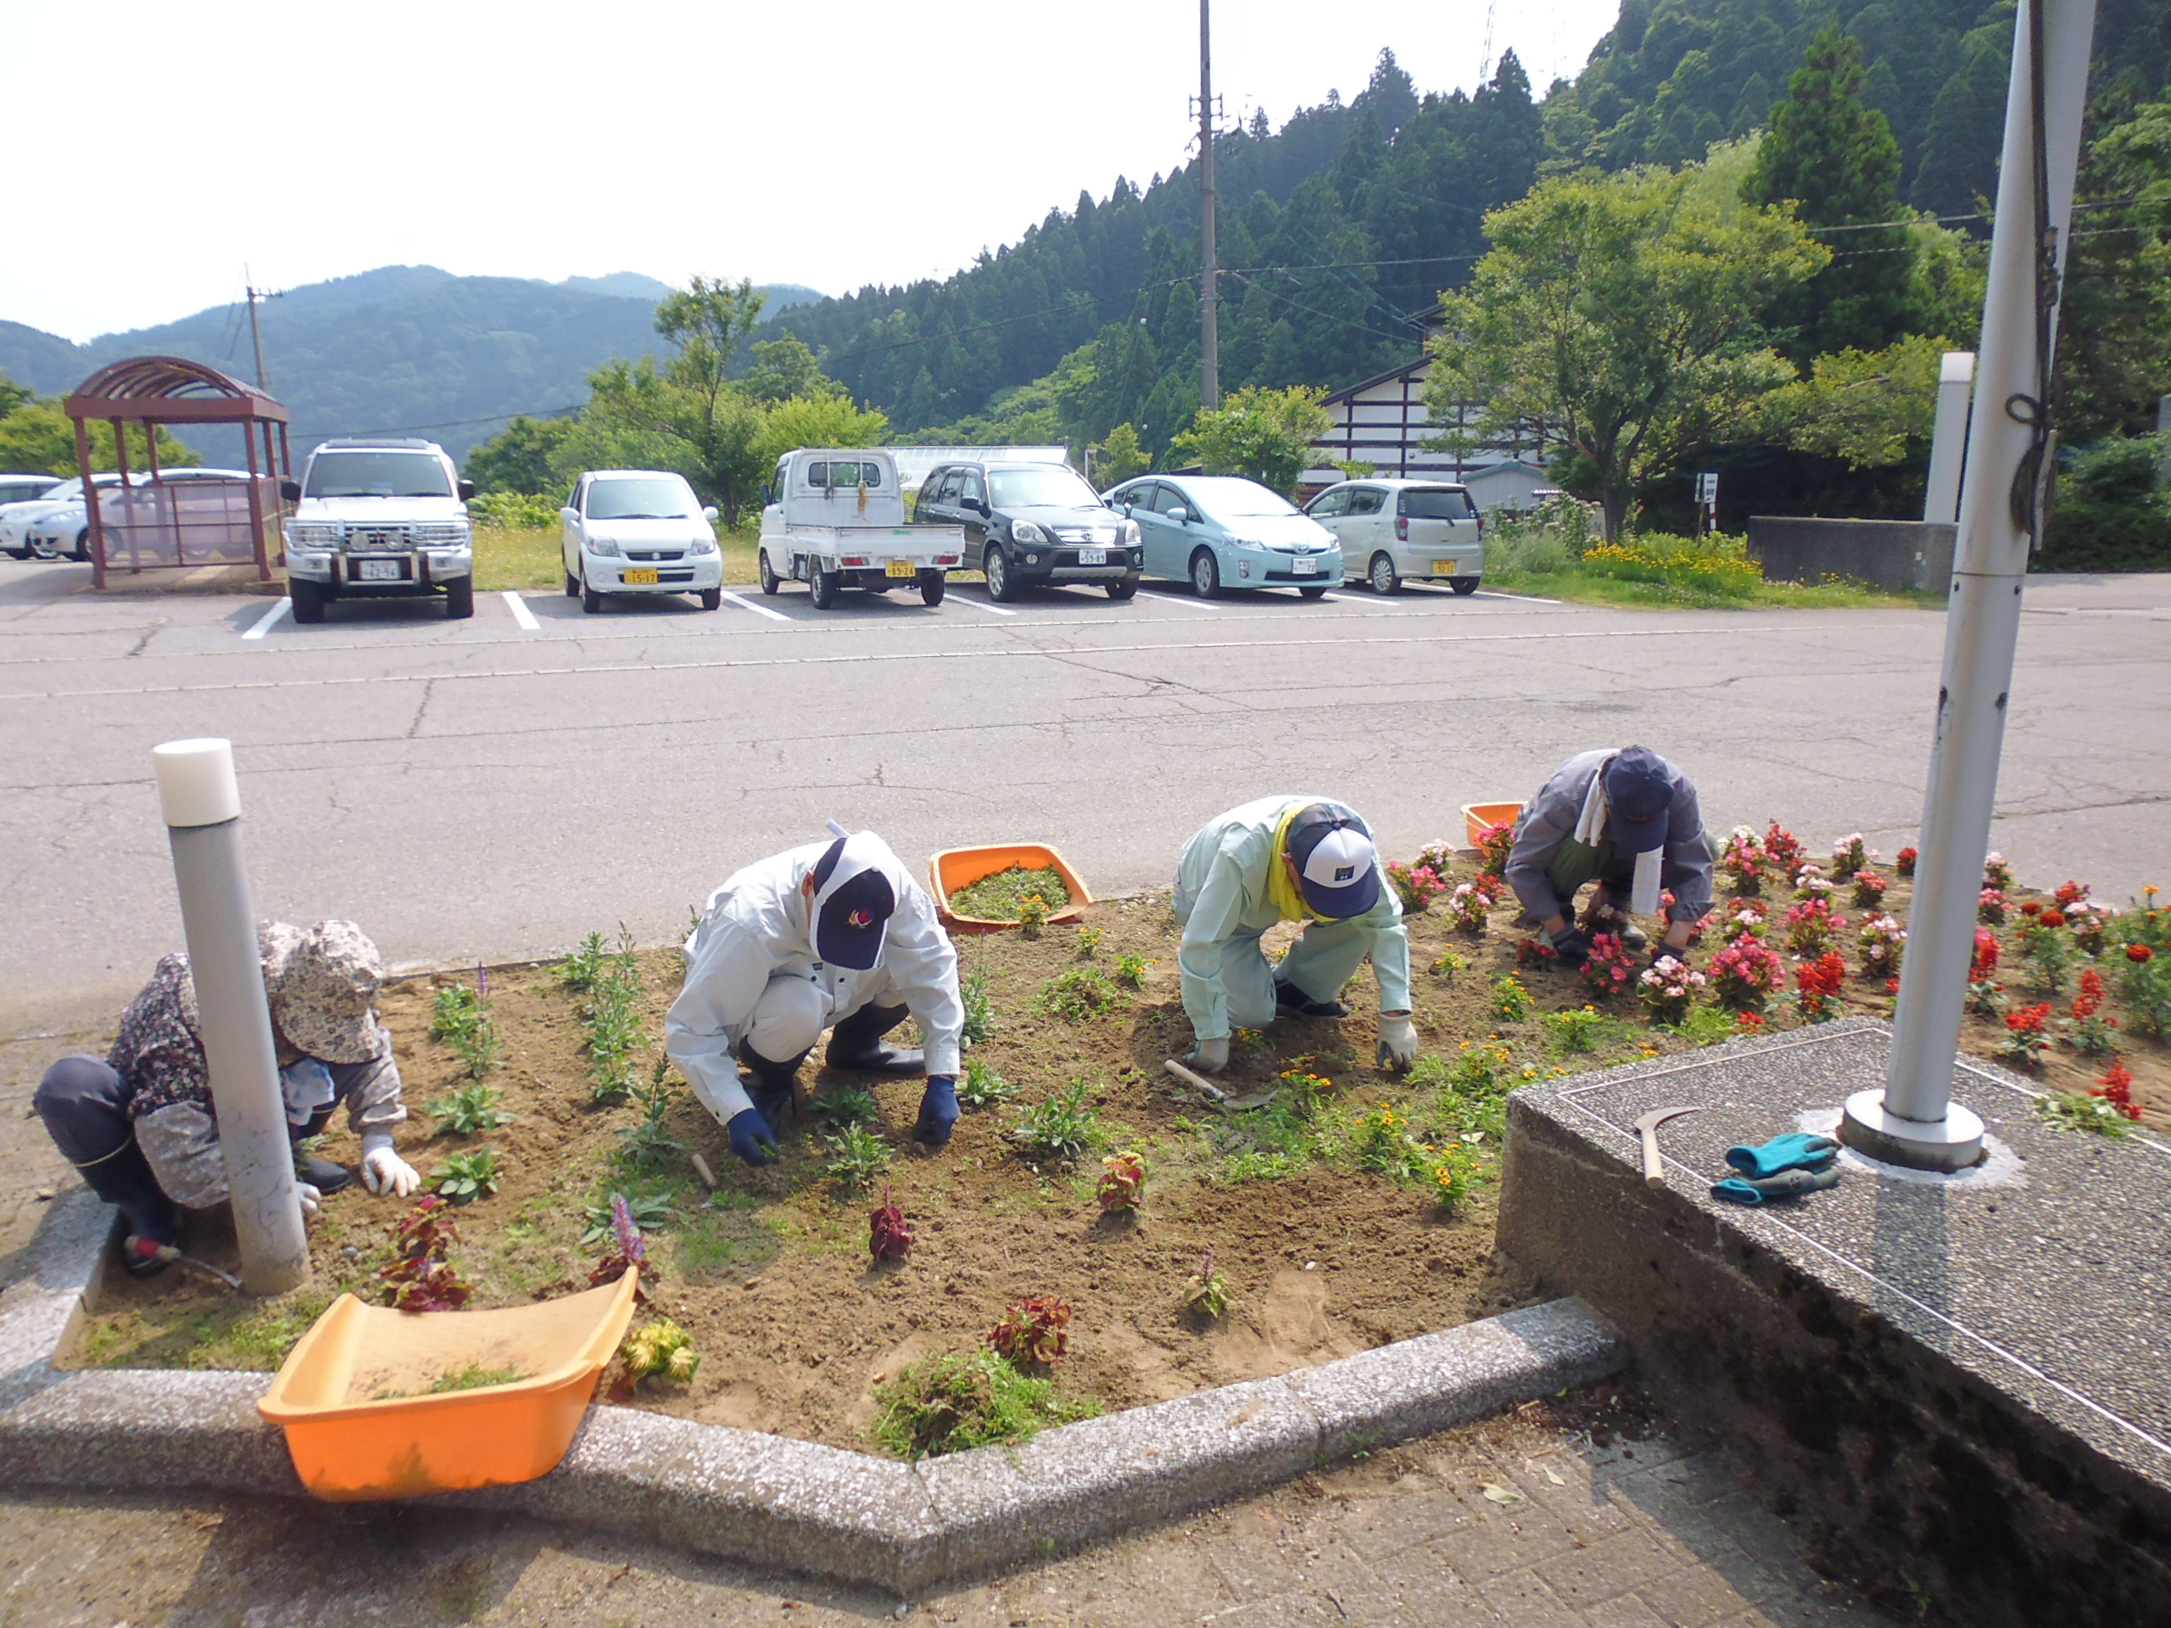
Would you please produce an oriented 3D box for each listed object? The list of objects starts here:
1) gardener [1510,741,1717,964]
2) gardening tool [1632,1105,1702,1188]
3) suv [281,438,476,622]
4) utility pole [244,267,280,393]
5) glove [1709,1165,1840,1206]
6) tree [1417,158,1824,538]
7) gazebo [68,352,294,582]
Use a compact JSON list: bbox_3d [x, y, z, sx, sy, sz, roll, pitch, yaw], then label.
[{"bbox_3d":[1.918,0.133,5.500,0.700,0.700,0.750,2,13,8],"label":"gardener"},{"bbox_3d":[1.114,0.618,2.840,0.125,0.028,0.345,4,14,17],"label":"gardening tool"},{"bbox_3d":[-7.860,-3.260,16.850,1.820,1.860,4.650,-5,14,-22],"label":"suv"},{"bbox_3d":[-38.629,-20.137,71.188,1.600,10.400,0.400,0,13,0],"label":"utility pole"},{"bbox_3d":[1.229,0.648,2.672,0.235,0.045,0.085,-4,14,-18],"label":"glove"},{"bbox_3d":[9.729,-8.024,27.173,6.700,6.800,6.200,0,13,0],"label":"tree"},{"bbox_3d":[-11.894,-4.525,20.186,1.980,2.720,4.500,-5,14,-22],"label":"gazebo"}]

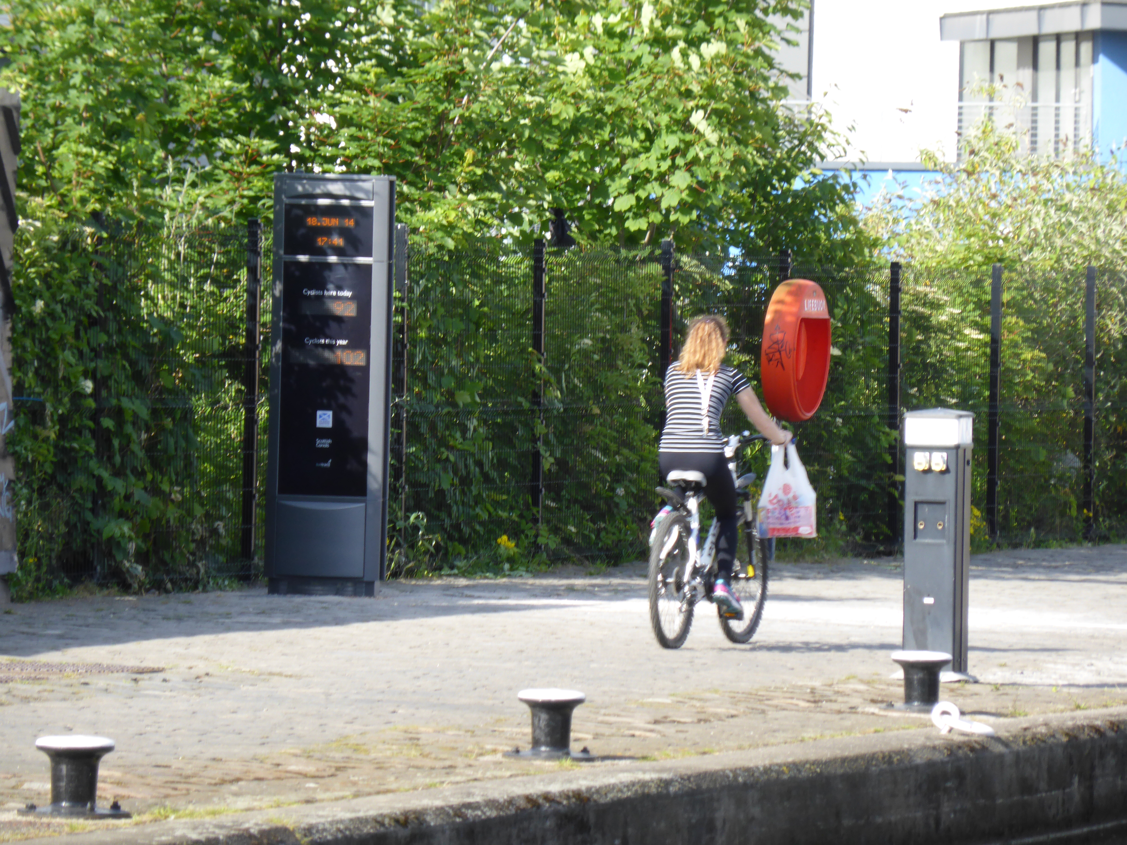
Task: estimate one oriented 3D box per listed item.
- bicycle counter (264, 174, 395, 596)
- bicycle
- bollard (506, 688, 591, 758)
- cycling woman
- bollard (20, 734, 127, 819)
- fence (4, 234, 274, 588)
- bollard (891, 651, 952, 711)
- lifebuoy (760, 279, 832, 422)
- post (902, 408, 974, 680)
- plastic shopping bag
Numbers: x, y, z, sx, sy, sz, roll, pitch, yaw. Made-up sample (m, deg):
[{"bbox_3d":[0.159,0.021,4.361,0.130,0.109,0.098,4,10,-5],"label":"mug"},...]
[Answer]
[{"bbox_3d":[-1.208,-0.195,52.800,0.610,2.170,0.190,1,1,17],"label":"bicycle counter"},{"bbox_3d":[0.710,0.569,49.900,0.600,1.040,1.700,1,1,18],"label":"bicycle"},{"bbox_3d":[-0.043,1.141,38.600,0.360,0.255,0.360,1,1,0],"label":"bollard"},{"bbox_3d":[0.740,0.218,49.900,0.550,1.500,0.800,1,1,18],"label":"cycling woman"},{"bbox_3d":[-1.615,1.165,33.550,0.365,0.255,0.365,1,1,0],"label":"bollard"},{"bbox_3d":[-2.180,-0.089,52.850,0.090,1.900,3.950,1,1,17],"label":"fence"},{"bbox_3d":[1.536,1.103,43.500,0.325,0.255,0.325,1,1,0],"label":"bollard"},{"bbox_3d":[1.437,-0.444,62.800,0.230,0.880,0.830,1,1,17],"label":"lifebuoy"},{"bbox_3d":[1.731,0.552,47.000,0.280,1.240,0.280,1,1,17],"label":"post"},{"bbox_3d":[1.101,0.334,50.100,0.270,0.470,0.150,1,1,-20],"label":"plastic shopping bag"}]

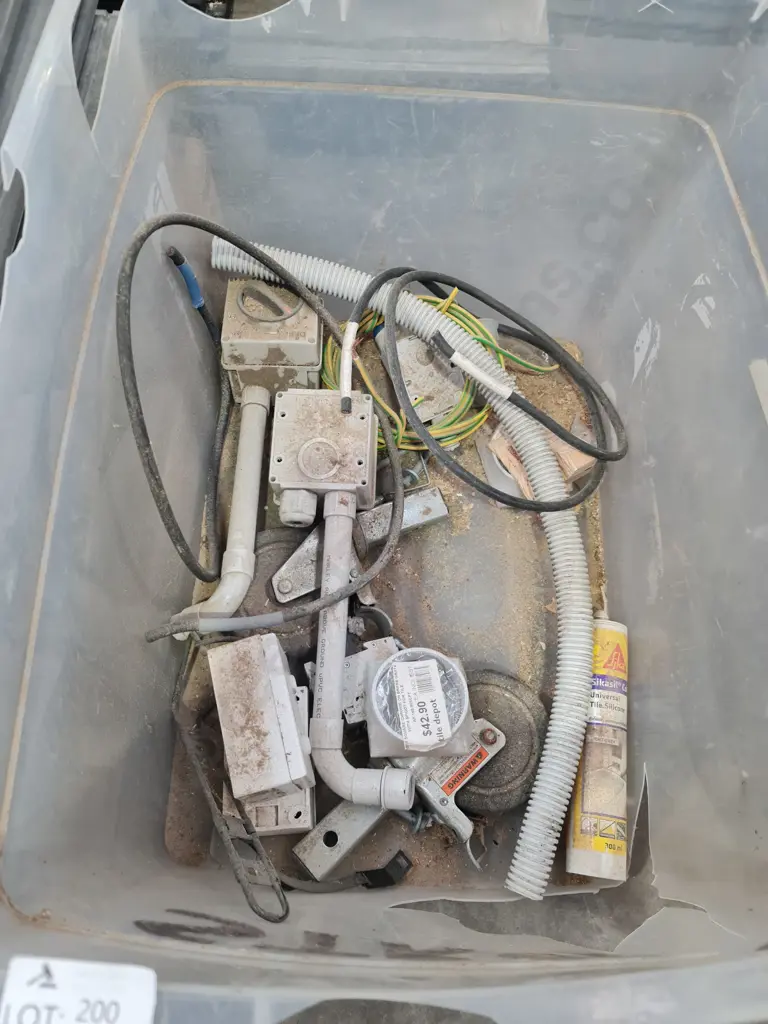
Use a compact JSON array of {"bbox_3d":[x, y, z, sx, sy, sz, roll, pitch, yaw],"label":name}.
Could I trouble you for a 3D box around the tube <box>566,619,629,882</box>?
[{"bbox_3d":[0.197,0.211,0.678,0.050,0.050,0.224,15,67,-16],"label":"tube"}]

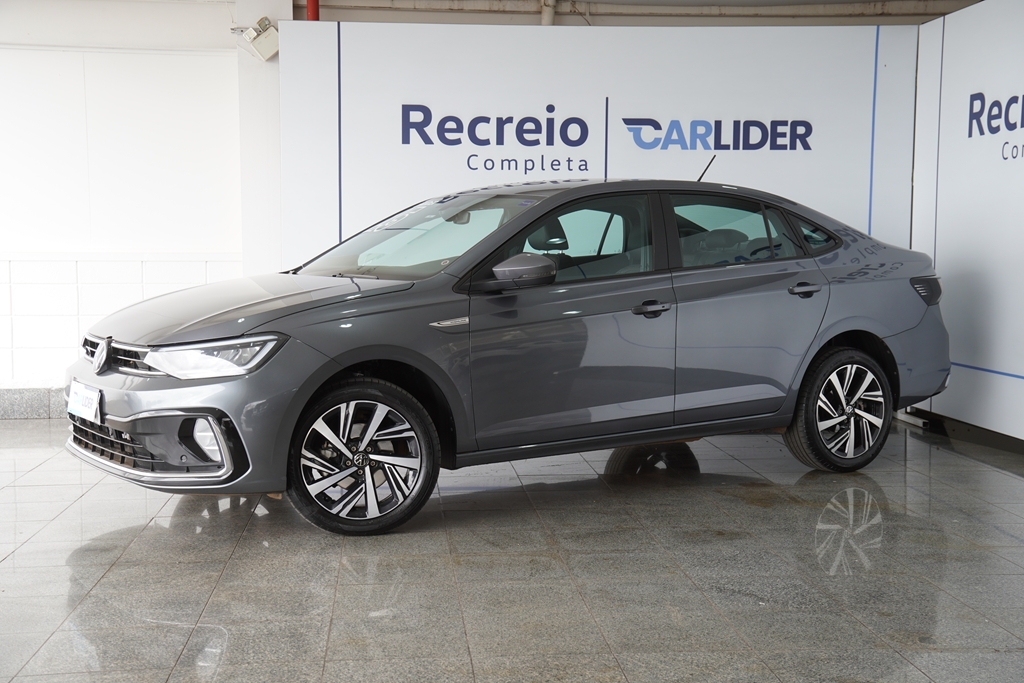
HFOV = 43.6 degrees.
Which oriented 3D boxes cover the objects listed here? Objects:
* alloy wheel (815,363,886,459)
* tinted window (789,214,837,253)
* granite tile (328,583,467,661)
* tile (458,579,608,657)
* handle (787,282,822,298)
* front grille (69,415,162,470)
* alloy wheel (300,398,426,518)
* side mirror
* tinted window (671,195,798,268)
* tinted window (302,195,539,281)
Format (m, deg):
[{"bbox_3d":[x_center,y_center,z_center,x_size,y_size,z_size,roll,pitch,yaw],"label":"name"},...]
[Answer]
[{"bbox_3d":[1.630,0.338,6.408,0.462,0.462,0.180,-3,5,-32],"label":"alloy wheel"},{"bbox_3d":[1.489,-0.540,6.316,0.281,0.214,0.030,-1,-20,-36],"label":"tinted window"},{"bbox_3d":[-0.348,0.851,3.909,0.397,0.014,0.794,0,4,-5],"label":"granite tile"},{"bbox_3d":[0.048,0.847,3.963,0.401,0.014,0.828,0,4,-5],"label":"tile"},{"bbox_3d":[1.397,-0.240,6.080,0.210,0.065,0.050,-3,5,-33],"label":"handle"},{"bbox_3d":[-1.678,0.385,5.204,0.170,0.165,1.050,-3,5,-33],"label":"front grille"},{"bbox_3d":[-0.584,0.450,5.011,0.462,0.462,0.180,0,4,-2],"label":"alloy wheel"},{"bbox_3d":[0.020,-0.289,5.208,0.220,0.155,0.230,-3,5,-32],"label":"side mirror"},{"bbox_3d":[1.050,-0.516,6.029,0.715,0.359,0.040,-2,-18,-34],"label":"tinted window"},{"bbox_3d":[-0.469,-0.487,5.909,0.820,0.080,1.340,-34,21,-26],"label":"tinted window"}]

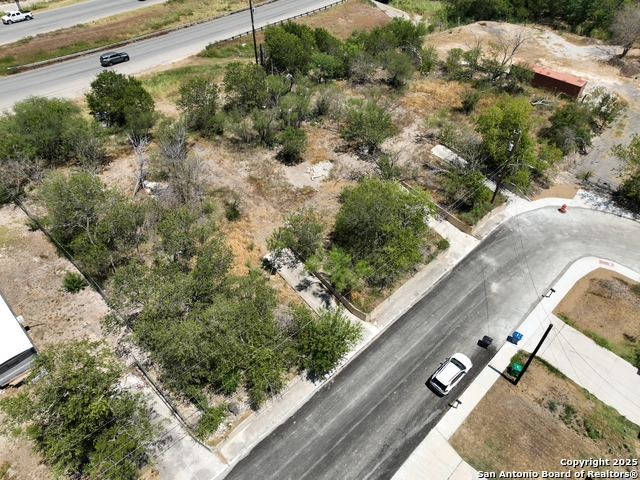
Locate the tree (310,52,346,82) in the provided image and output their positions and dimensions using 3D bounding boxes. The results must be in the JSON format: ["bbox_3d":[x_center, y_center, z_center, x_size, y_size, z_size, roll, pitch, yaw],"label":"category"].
[{"bbox_3d":[1.472,-29.756,77.176,5.734,4.606,5.640,0,44,0],"label":"tree"}]

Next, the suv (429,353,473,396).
[{"bbox_3d":[11.931,12.360,40.473,4.500,1.630,1.850,-34,55,-29],"label":"suv"}]

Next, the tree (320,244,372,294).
[{"bbox_3d":[2.645,2.959,46.255,5.185,4.543,4.774,0,46,0],"label":"tree"}]

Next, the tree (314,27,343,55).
[{"bbox_3d":[1.595,-37.075,83.682,5.170,5.922,5.170,0,44,0],"label":"tree"}]

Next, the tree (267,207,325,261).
[{"bbox_3d":[-2.574,-0.515,46.832,5.546,4.982,5.640,0,44,0],"label":"tree"}]

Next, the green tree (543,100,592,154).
[{"bbox_3d":[34.000,-15.218,61.275,5.076,6.580,5.640,0,44,0],"label":"green tree"}]

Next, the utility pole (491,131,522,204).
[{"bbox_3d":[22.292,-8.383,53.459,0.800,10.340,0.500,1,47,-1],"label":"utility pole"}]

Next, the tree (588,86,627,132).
[{"bbox_3d":[42.103,-19.045,65.687,4.324,6.110,4.606,0,44,0],"label":"tree"}]

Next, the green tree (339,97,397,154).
[{"bbox_3d":[6.641,-15.515,61.289,7.050,6.392,7.332,0,44,0],"label":"green tree"}]

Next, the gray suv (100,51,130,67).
[{"bbox_3d":[-38.166,-33.738,82.888,4.900,1.750,1.950,-33,54,-30],"label":"gray suv"}]

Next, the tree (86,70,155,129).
[{"bbox_3d":[-28.691,-19.998,64.468,8.366,7.520,8.648,0,44,0],"label":"tree"}]

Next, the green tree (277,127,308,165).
[{"bbox_3d":[-3.812,-13.110,61.706,4.535,5.039,4.209,0,46,0],"label":"green tree"}]

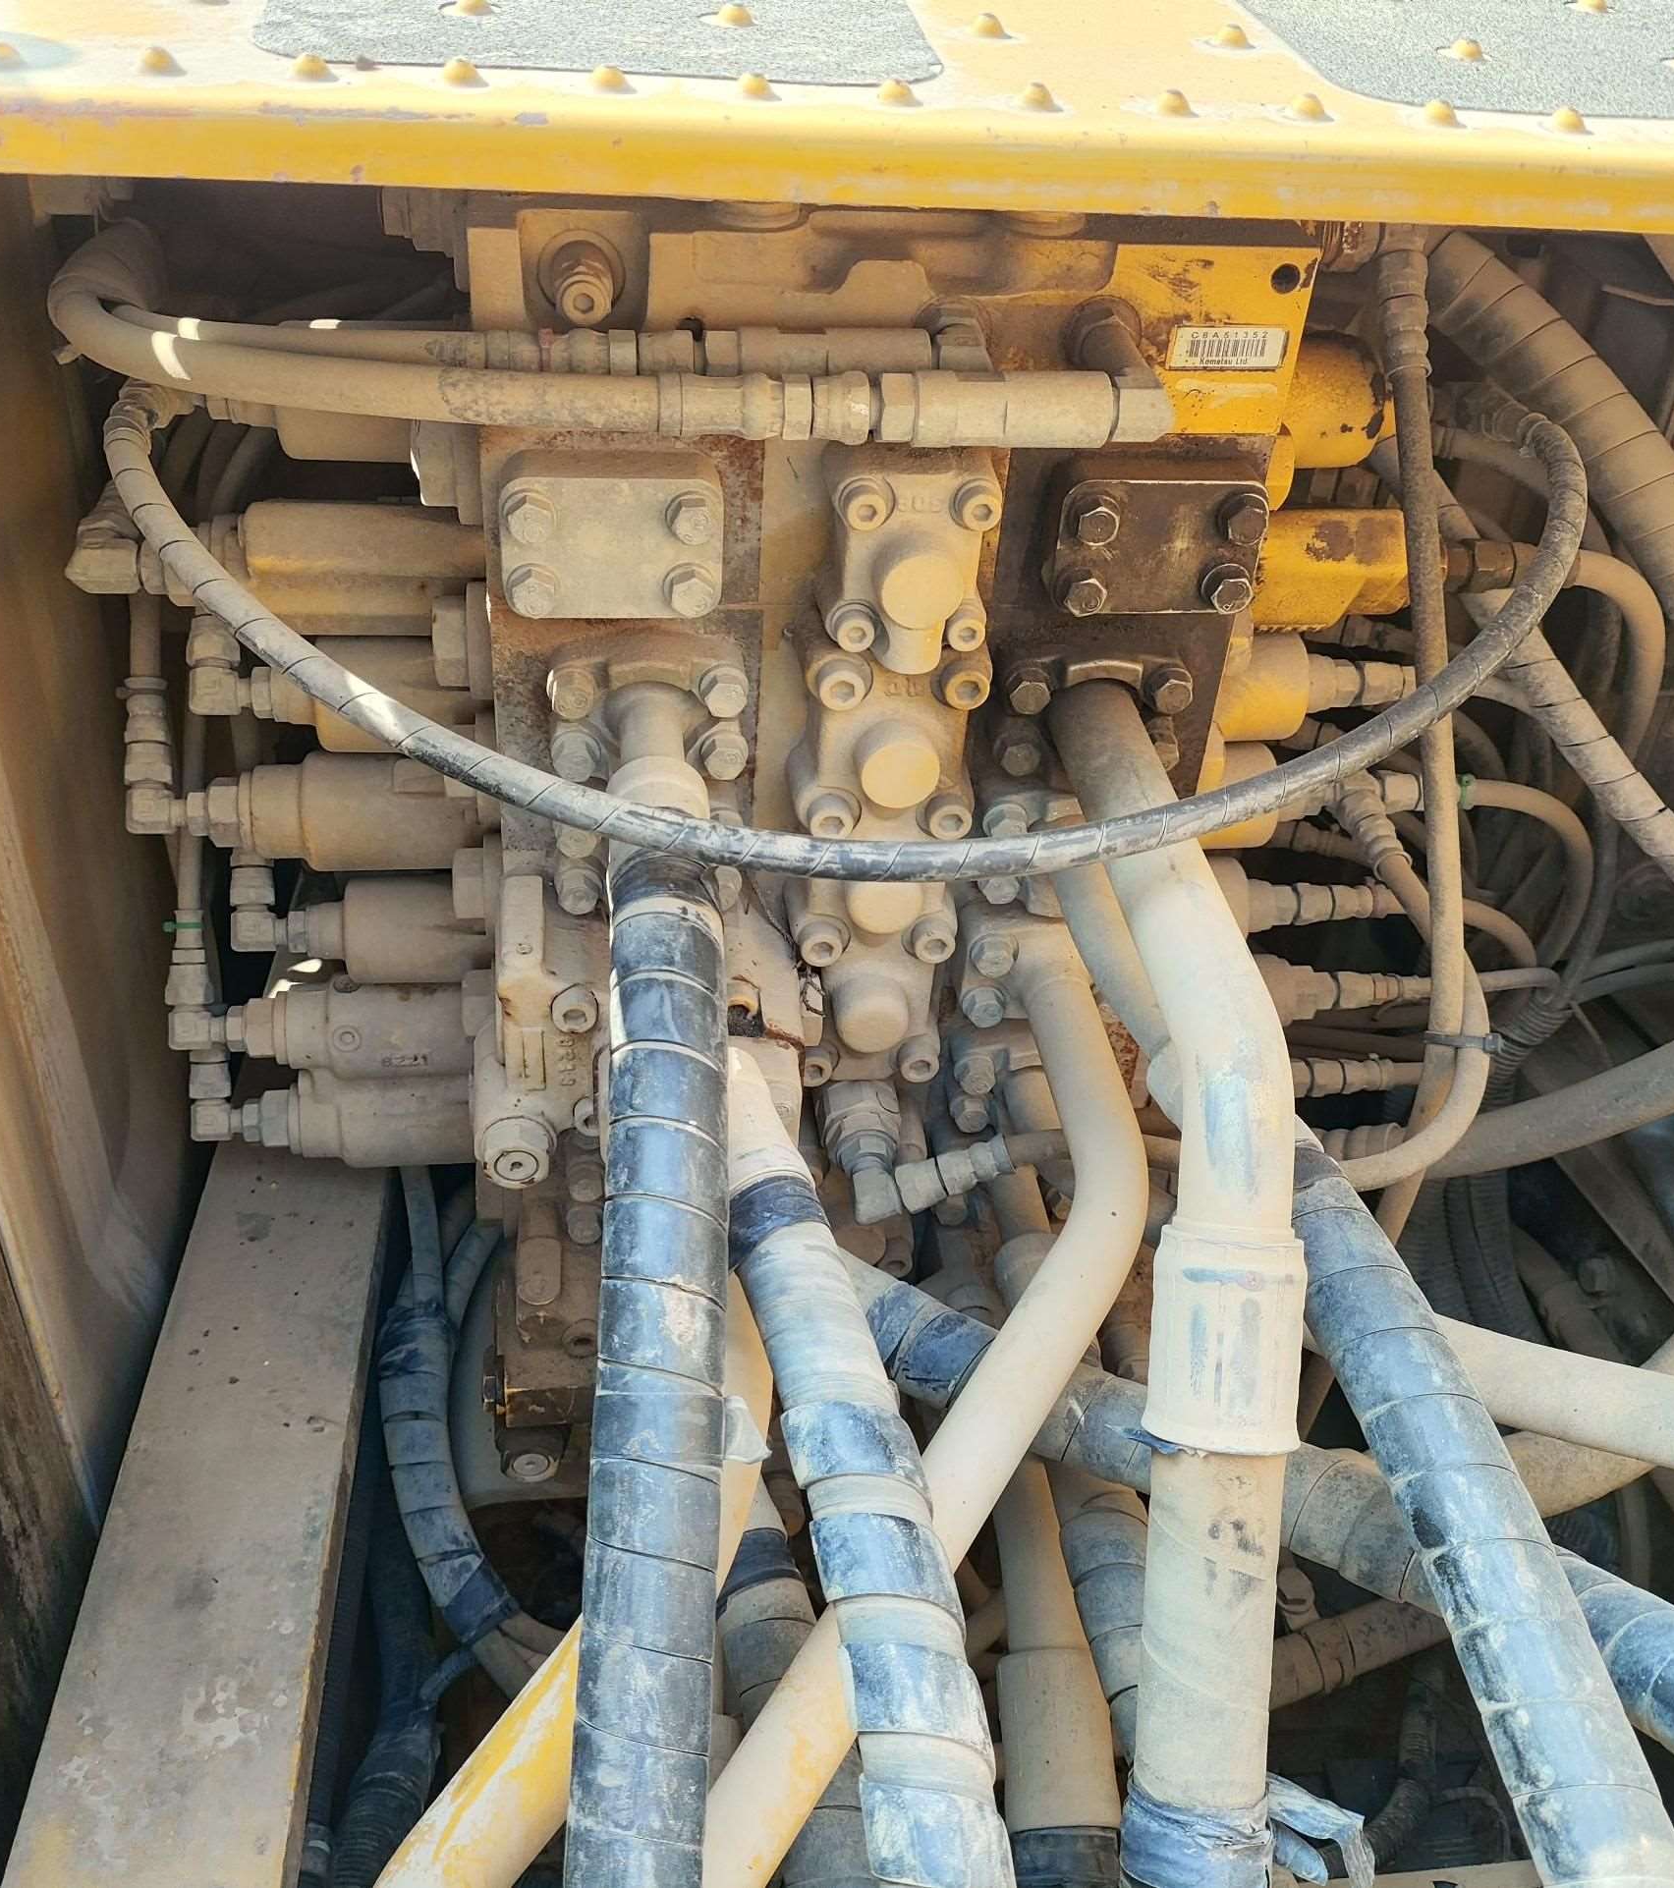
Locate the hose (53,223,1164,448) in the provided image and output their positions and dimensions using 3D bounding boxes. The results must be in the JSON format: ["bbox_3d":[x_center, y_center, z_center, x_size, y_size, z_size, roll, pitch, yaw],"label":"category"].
[{"bbox_3d":[-0.079,-0.204,0.595,0.356,0.037,0.153,-2,38,-7],"label":"hose"}]

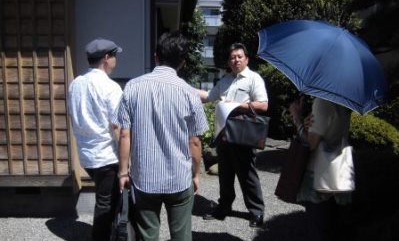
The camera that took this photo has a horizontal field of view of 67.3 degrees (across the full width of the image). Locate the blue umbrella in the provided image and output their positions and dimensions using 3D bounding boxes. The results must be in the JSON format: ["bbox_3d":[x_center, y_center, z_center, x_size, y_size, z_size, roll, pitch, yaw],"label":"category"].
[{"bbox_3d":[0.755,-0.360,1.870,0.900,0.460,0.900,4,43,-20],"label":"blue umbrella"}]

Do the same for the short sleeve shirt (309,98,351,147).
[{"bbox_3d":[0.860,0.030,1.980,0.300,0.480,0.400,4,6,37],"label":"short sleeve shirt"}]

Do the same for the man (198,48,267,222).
[{"bbox_3d":[0.310,0.150,2.840,0.720,1.710,0.500,2,6,21],"label":"man"}]

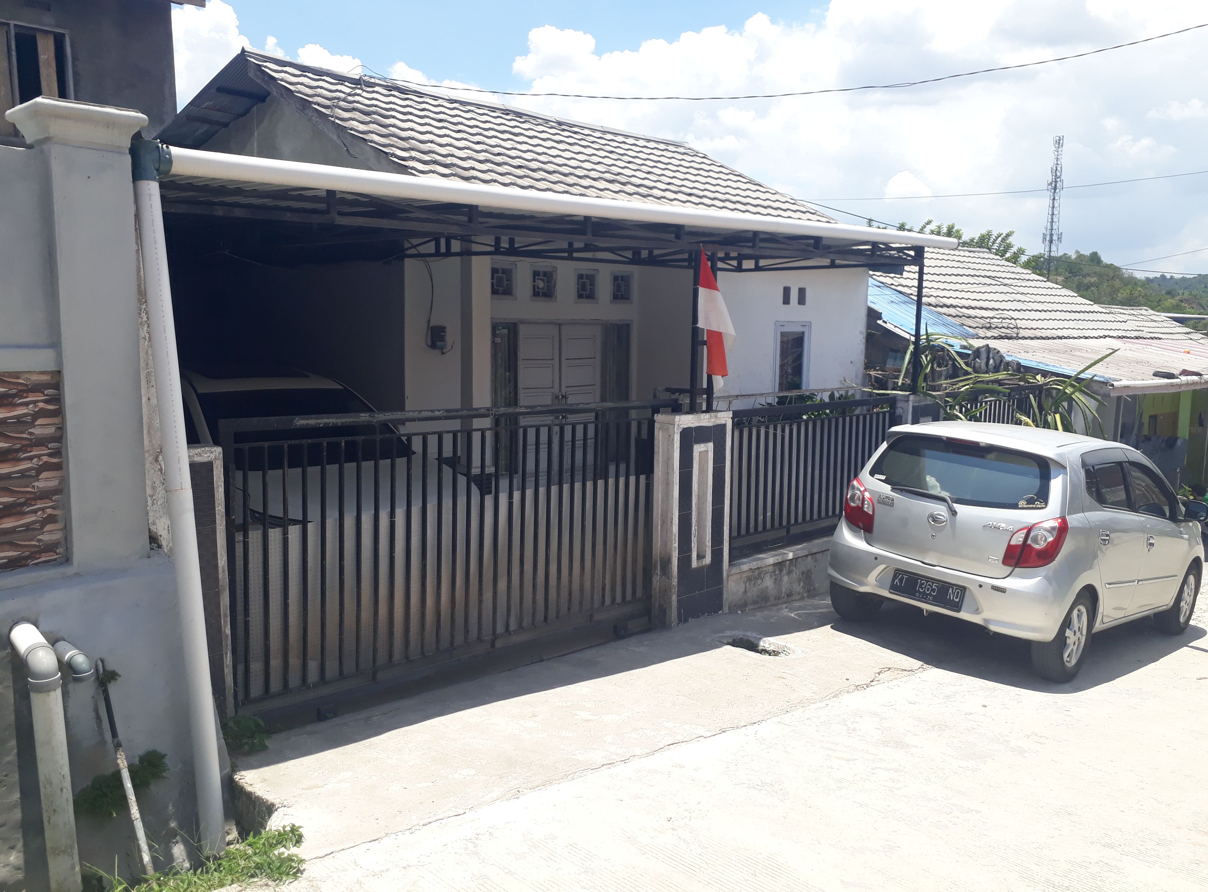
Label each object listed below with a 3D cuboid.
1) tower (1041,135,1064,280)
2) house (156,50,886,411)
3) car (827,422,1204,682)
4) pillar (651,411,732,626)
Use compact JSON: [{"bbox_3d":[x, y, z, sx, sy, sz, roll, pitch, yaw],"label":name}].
[{"bbox_3d":[100.225,-50.796,210.000,4.300,36.000,4.300,-5,9,-41],"label":"tower"},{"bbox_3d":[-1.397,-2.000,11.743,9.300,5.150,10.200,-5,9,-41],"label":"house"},{"bbox_3d":[3.297,0.608,7.108,3.600,1.520,1.640,2,6,-45],"label":"car"},{"bbox_3d":[0.611,0.493,6.568,0.538,1.459,0.214,-5,9,-41],"label":"pillar"}]

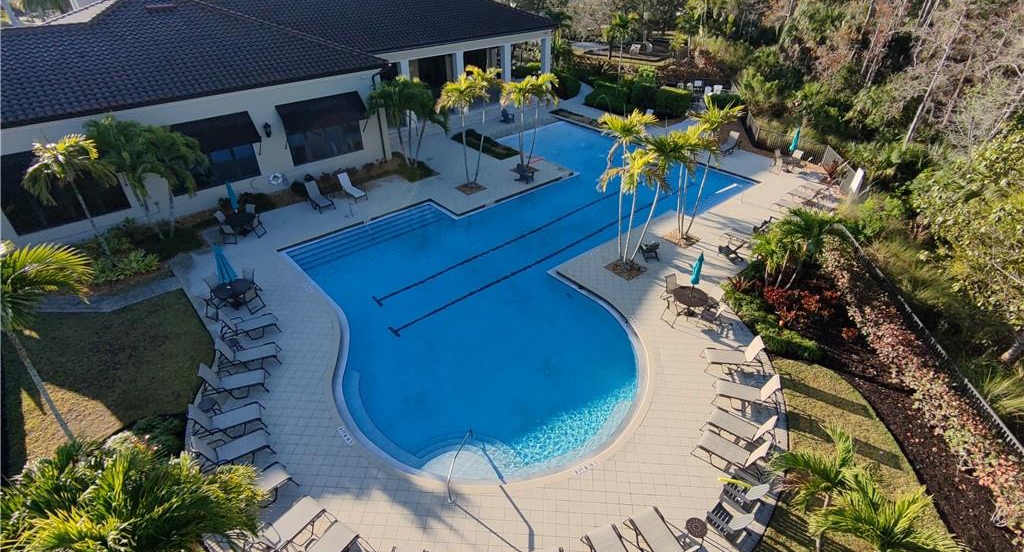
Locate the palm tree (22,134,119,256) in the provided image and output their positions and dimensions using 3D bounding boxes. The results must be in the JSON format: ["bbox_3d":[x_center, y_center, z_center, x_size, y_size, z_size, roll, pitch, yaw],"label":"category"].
[{"bbox_3d":[-15.756,-2.827,18.685,2.610,4.780,2.610,1,34,0],"label":"palm tree"}]

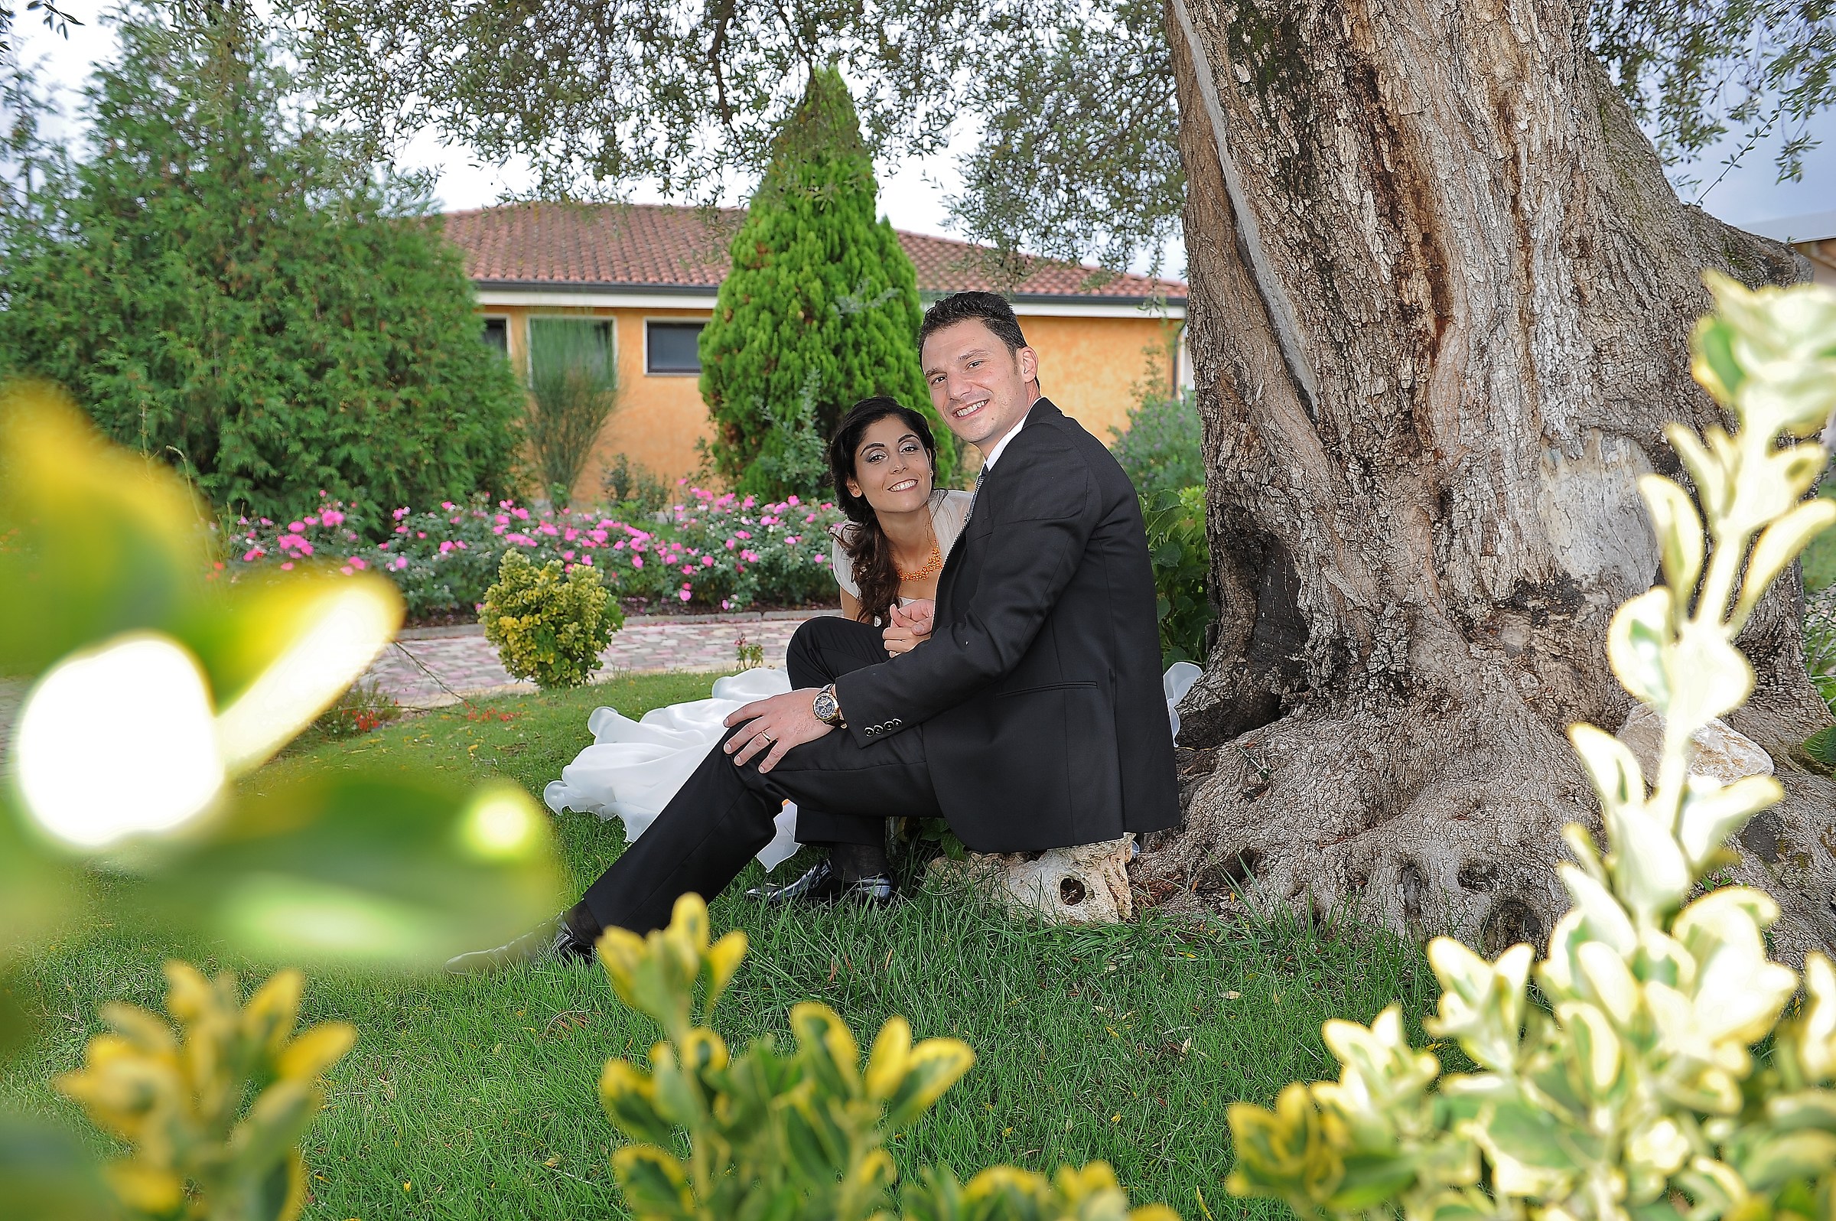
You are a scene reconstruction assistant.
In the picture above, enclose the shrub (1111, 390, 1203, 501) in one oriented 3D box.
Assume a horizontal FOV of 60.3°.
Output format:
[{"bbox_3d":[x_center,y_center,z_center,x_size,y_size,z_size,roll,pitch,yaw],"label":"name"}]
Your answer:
[{"bbox_3d":[1.594,-0.860,10.000,1.050,1.080,1.000,0,6,0],"label":"shrub"}]

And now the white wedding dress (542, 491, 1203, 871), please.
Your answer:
[{"bbox_3d":[-0.090,0.101,2.870,1.120,0.630,0.800,4,7,35],"label":"white wedding dress"}]

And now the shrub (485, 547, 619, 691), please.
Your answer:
[{"bbox_3d":[-1.102,0.014,4.750,0.430,0.420,0.420,0,6,0],"label":"shrub"}]

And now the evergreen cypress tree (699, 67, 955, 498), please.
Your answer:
[{"bbox_3d":[-0.795,-2.780,14.200,2.200,4.050,2.200,0,6,0],"label":"evergreen cypress tree"}]

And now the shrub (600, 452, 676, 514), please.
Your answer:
[{"bbox_3d":[-2.752,-1.227,15.500,0.730,0.660,0.700,0,6,0],"label":"shrub"}]

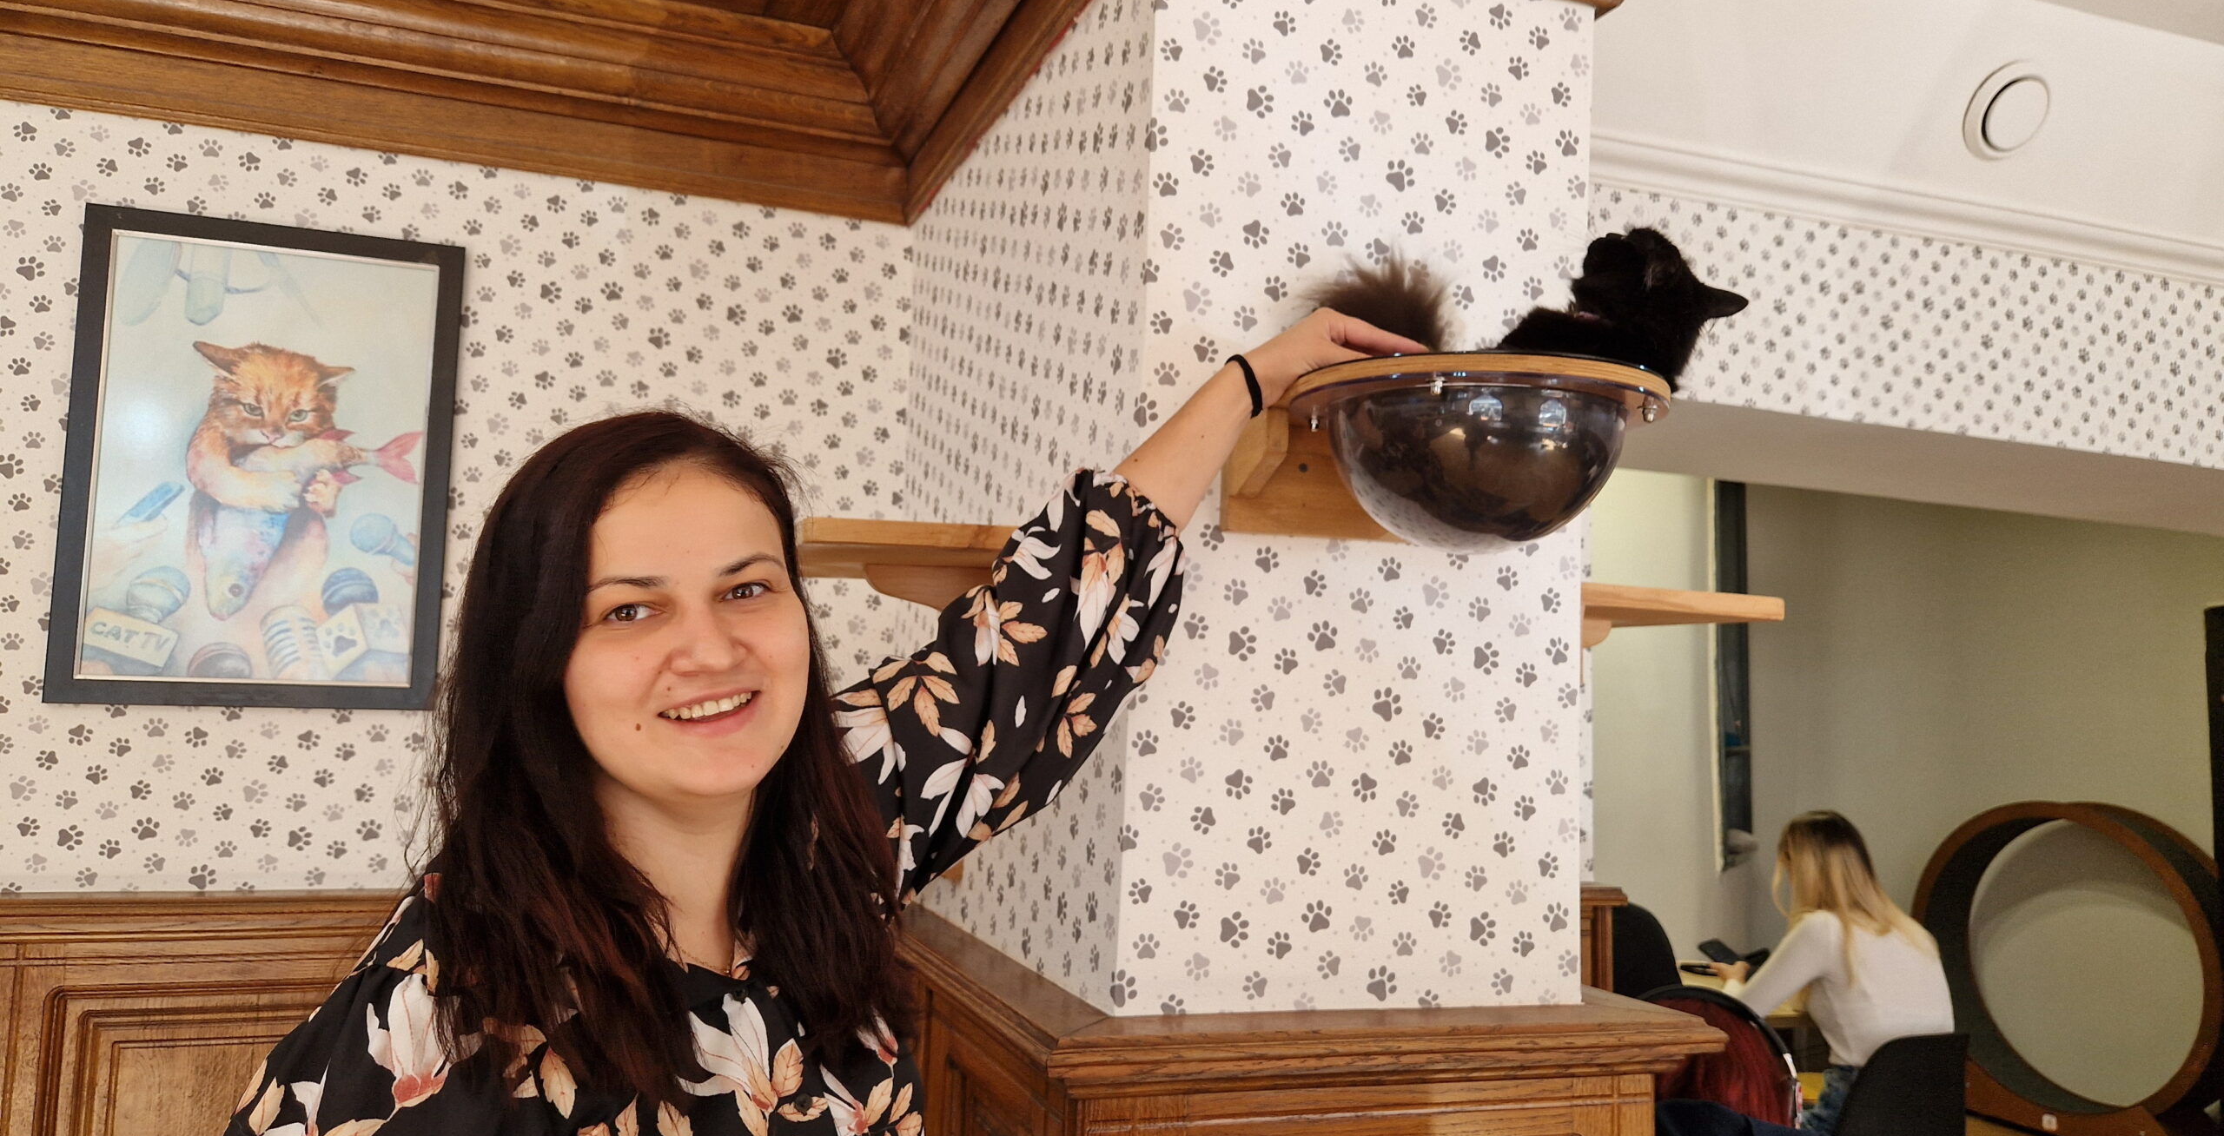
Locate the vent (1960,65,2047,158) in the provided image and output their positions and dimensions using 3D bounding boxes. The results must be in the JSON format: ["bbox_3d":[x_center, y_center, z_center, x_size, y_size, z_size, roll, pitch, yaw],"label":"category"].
[{"bbox_3d":[1.791,-0.901,2.928,0.200,0.200,0.042,4,28,-18],"label":"vent"}]

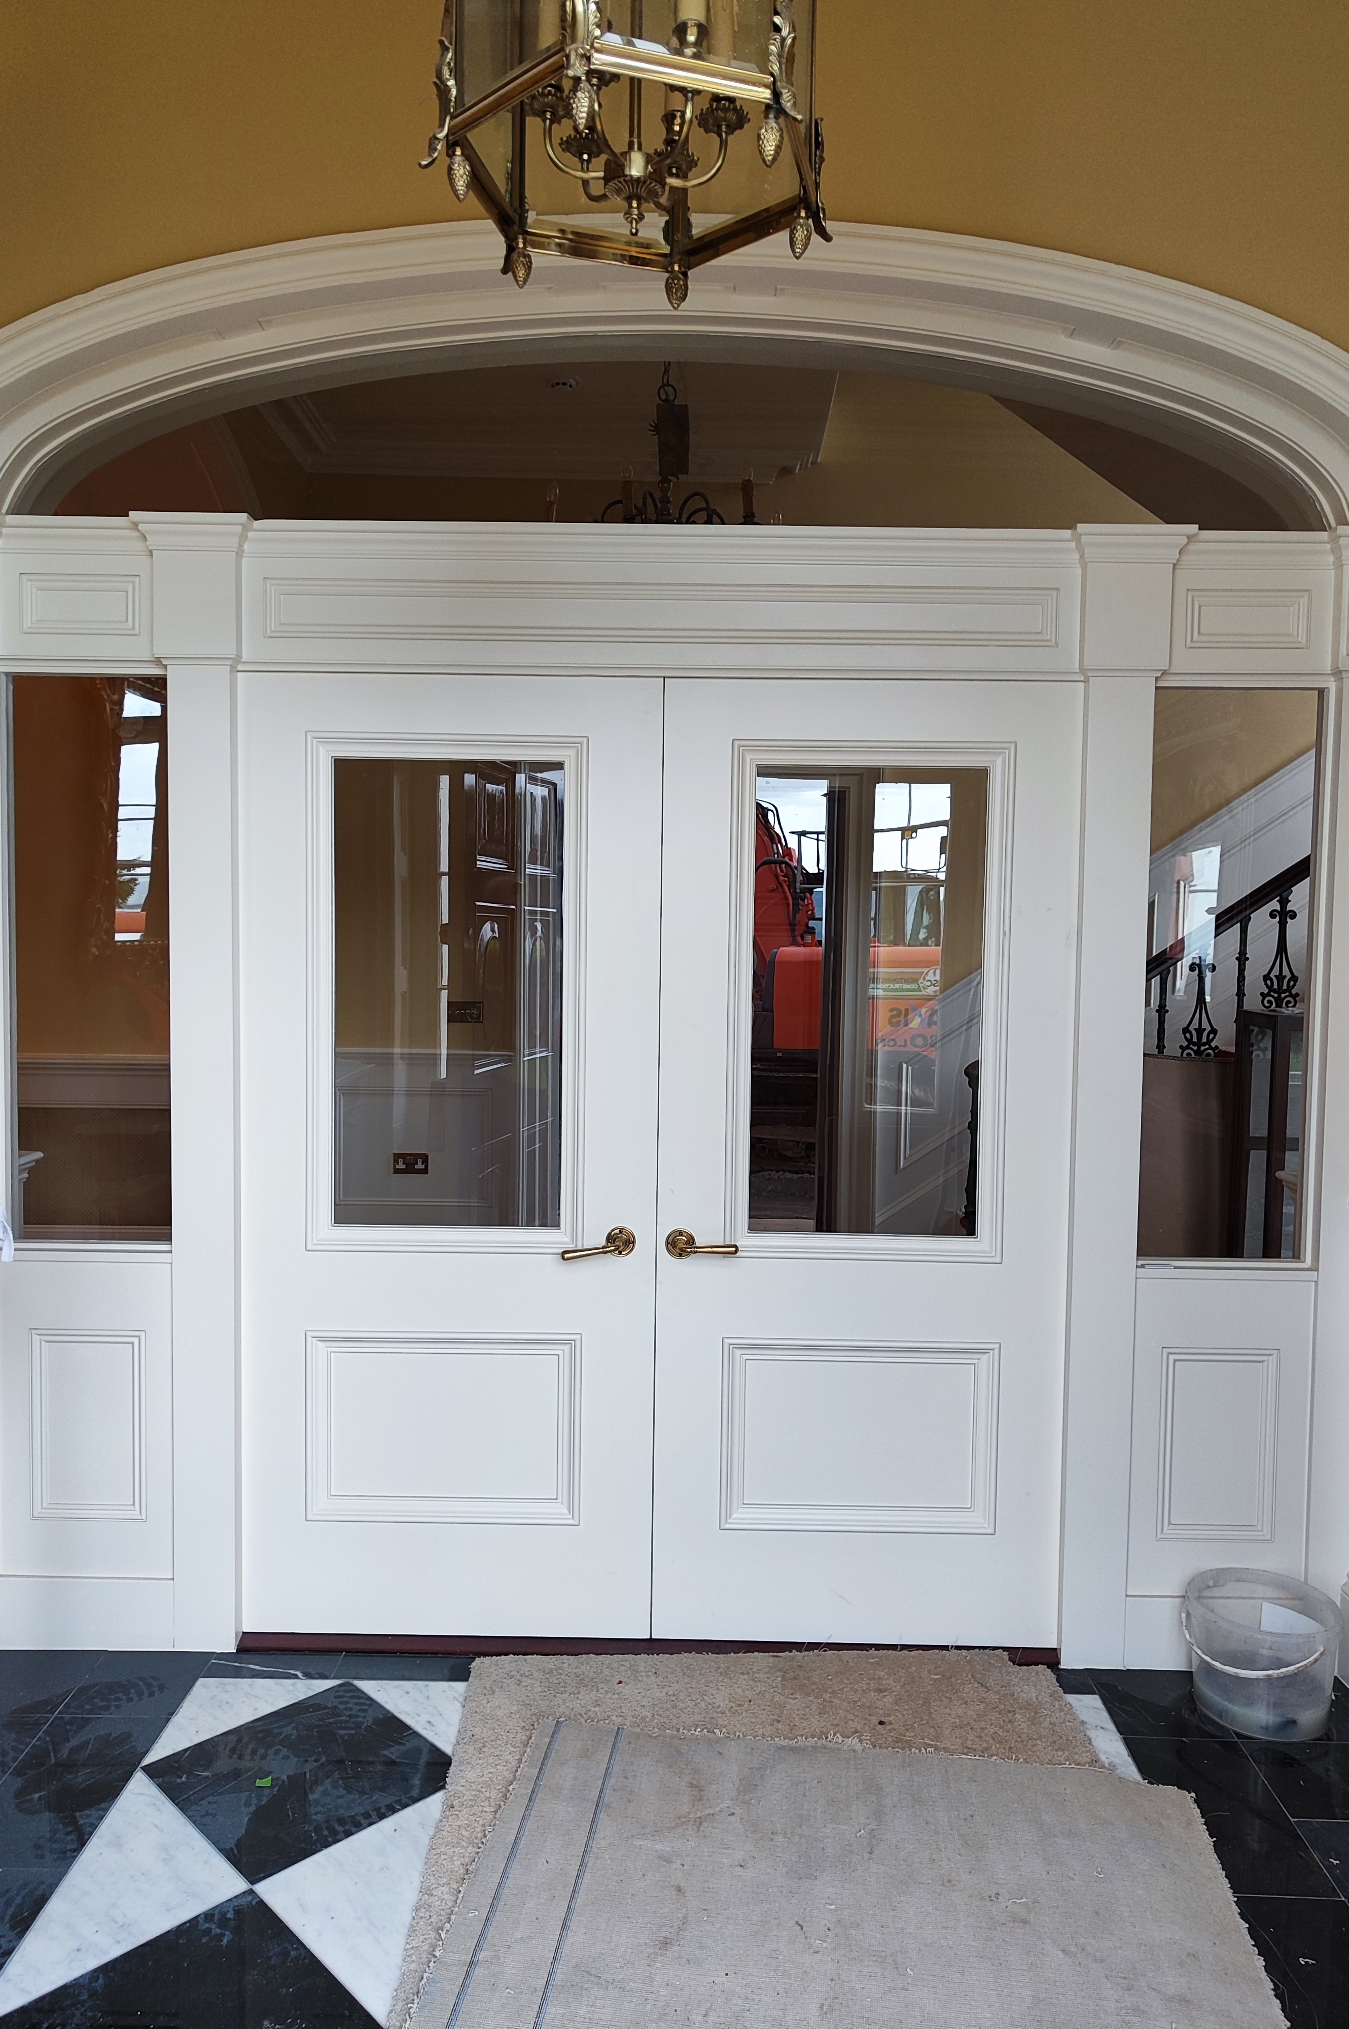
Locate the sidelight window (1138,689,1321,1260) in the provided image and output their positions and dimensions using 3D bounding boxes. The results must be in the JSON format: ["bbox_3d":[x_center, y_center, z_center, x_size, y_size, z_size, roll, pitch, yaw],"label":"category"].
[{"bbox_3d":[1.113,-0.072,2.696,0.350,1.152,0.050,1,3,1],"label":"sidelight window"}]

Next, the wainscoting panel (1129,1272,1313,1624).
[{"bbox_3d":[1.105,0.855,2.728,0.363,0.677,0.035,1,3,1],"label":"wainscoting panel"}]

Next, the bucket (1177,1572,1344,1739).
[{"bbox_3d":[1.138,1.235,2.615,0.275,0.209,0.275,1,3,0],"label":"bucket"}]

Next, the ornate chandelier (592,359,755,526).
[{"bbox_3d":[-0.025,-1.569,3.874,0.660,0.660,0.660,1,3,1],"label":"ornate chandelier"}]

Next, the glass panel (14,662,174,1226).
[{"bbox_3d":[-1.170,-0.108,2.730,0.327,1.139,0.024,1,3,1],"label":"glass panel"}]

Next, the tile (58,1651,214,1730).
[{"bbox_3d":[-1.046,1.317,2.639,0.218,0.015,0.234,1,3,1],"label":"tile"}]

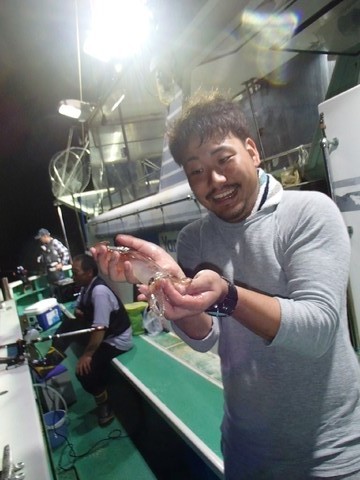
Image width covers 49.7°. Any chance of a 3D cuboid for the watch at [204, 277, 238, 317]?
[{"bbox_3d":[0.070,0.098,0.680,0.045,0.059,0.066,24,-25,-34],"label":"watch"}]

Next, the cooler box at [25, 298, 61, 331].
[{"bbox_3d":[-1.970,1.100,5.630,0.260,0.330,0.400,-11,5,25],"label":"cooler box"}]

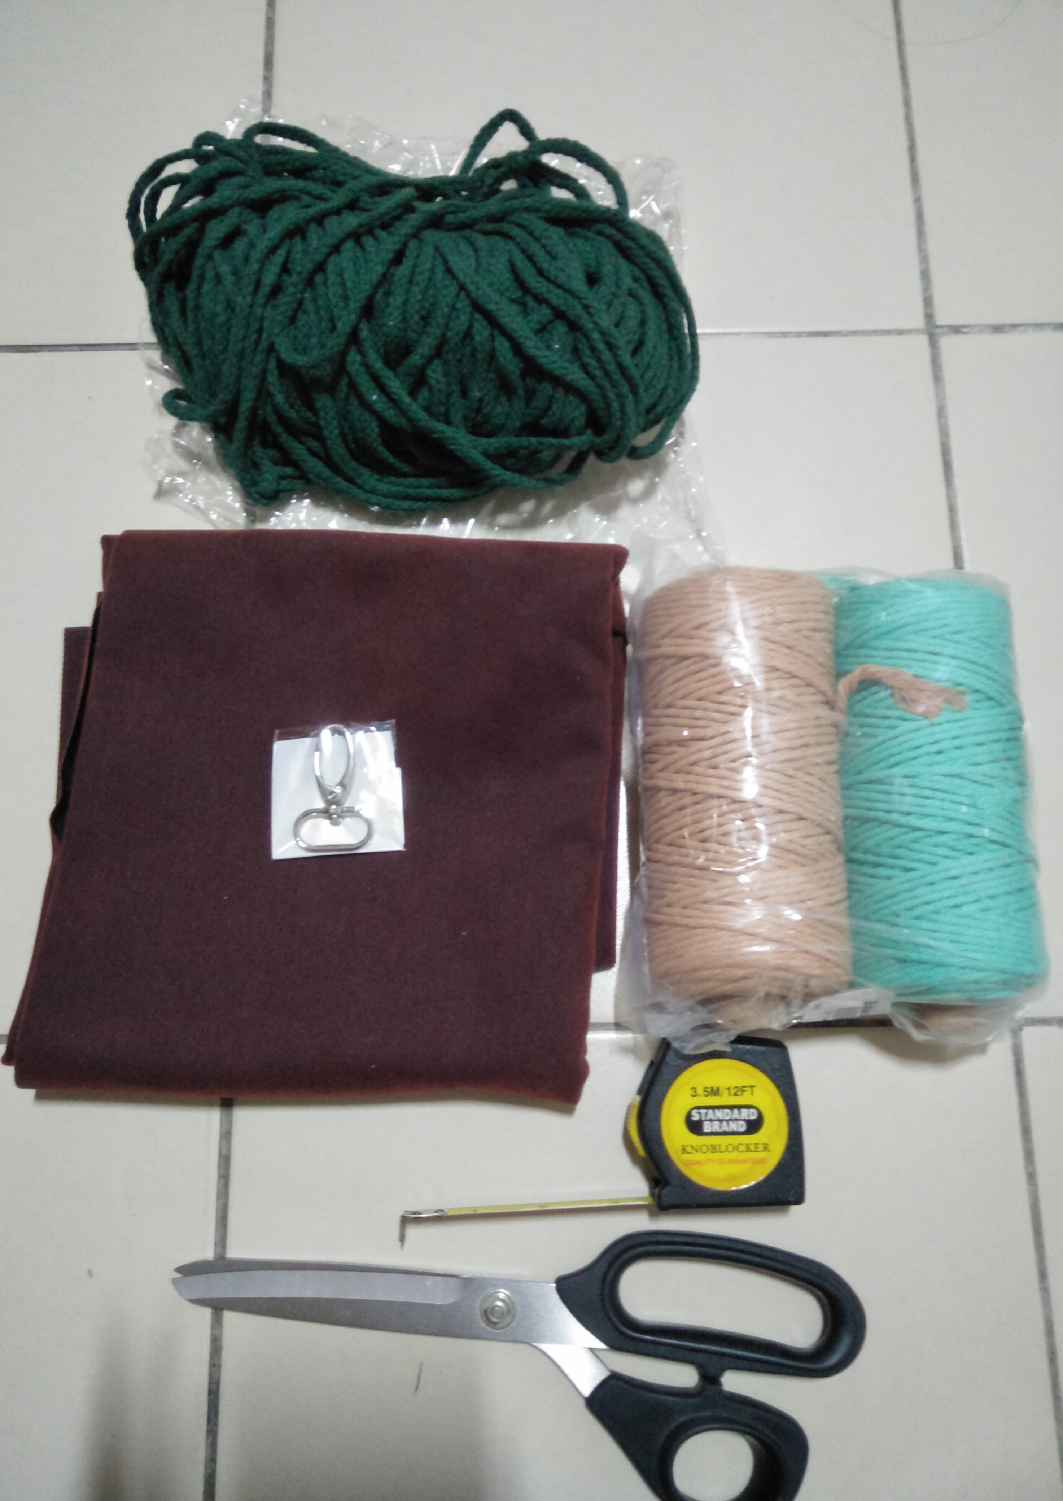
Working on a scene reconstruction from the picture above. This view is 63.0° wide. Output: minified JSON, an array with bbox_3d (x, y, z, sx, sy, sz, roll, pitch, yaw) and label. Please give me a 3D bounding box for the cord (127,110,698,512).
[{"bbox_3d":[-0.053,-0.192,0.364,0.246,0.070,0.180,0,79,1],"label":"cord"}]

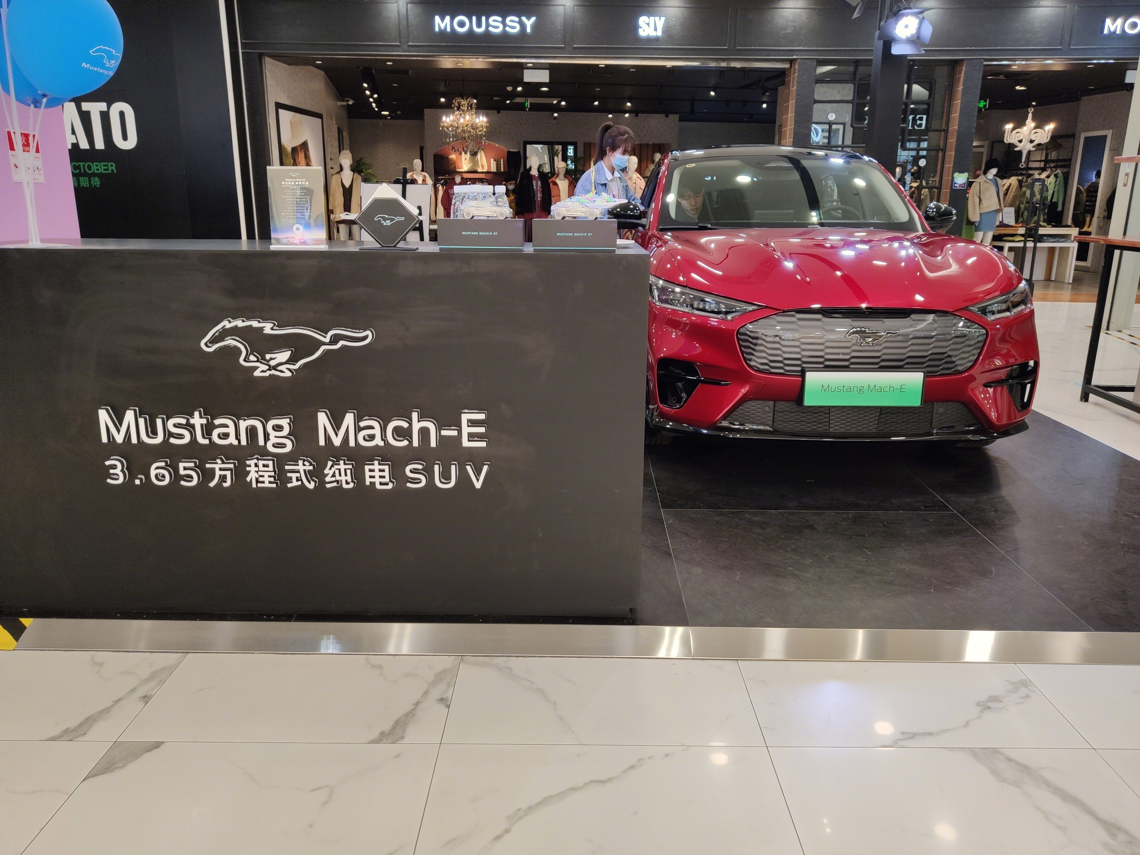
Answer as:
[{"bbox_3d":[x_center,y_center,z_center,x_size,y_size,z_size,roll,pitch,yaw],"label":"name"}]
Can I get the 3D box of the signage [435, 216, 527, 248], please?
[{"bbox_3d":[-0.237,-0.520,2.322,0.231,0.086,0.060,0,16,0],"label":"signage"}]

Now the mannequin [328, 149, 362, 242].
[{"bbox_3d":[-3.097,-2.957,12.063,0.460,1.823,0.340,-2,16,-8],"label":"mannequin"}]

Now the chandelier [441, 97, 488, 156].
[{"bbox_3d":[-1.431,-4.085,11.637,0.650,0.738,0.650,0,16,0],"label":"chandelier"}]

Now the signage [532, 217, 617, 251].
[{"bbox_3d":[0.014,-0.519,2.321,0.225,0.086,0.060,0,16,0],"label":"signage"}]

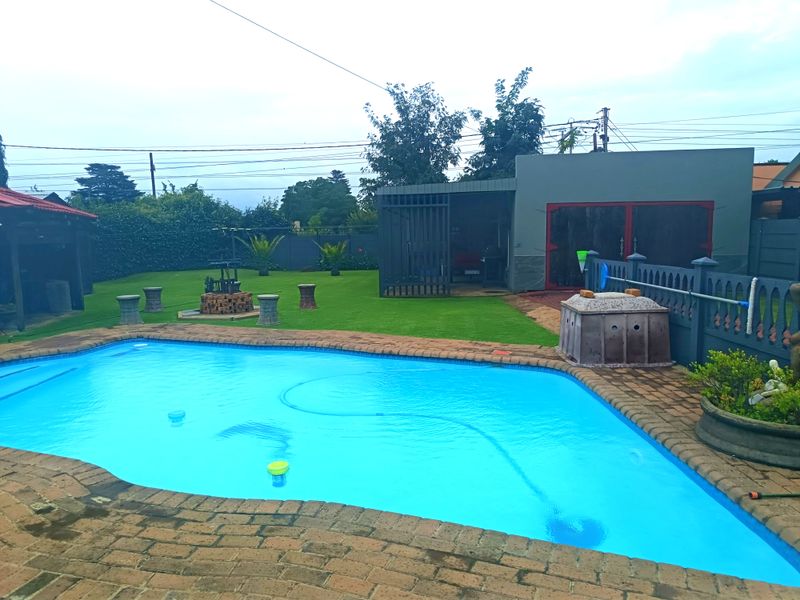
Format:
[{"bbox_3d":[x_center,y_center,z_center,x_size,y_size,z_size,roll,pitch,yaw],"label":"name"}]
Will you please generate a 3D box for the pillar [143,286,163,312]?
[{"bbox_3d":[-4.989,-0.012,11.406,0.396,0.480,0.396,-1,6,0],"label":"pillar"}]

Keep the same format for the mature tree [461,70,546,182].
[{"bbox_3d":[4.629,-5.762,24.513,4.100,8.670,4.100,-1,6,0],"label":"mature tree"}]

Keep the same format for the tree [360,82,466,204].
[{"bbox_3d":[0.642,-5.401,24.547,4.777,8.056,4.777,-1,6,0],"label":"tree"}]

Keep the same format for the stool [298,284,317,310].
[{"bbox_3d":[-1.879,-0.068,11.509,0.382,0.481,0.382,-1,6,0],"label":"stool"}]

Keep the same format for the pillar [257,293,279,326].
[{"bbox_3d":[-2.213,0.171,9.462,0.383,0.479,0.383,-1,6,0],"label":"pillar"}]

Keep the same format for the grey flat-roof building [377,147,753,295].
[{"bbox_3d":[4.247,-2.208,16.423,8.870,3.450,6.000,0,7,8],"label":"grey flat-roof building"}]

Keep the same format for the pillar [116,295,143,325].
[{"bbox_3d":[-4.720,0.161,9.868,0.409,0.476,0.409,-1,6,0],"label":"pillar"}]

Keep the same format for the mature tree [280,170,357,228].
[{"bbox_3d":[-6.577,-7.101,45.478,6.303,6.895,6.303,-1,6,0],"label":"mature tree"}]

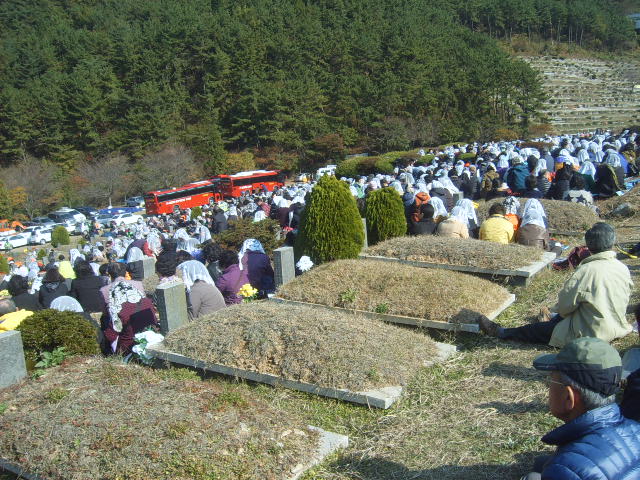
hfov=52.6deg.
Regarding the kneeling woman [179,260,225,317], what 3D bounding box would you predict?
[{"bbox_3d":[-1.143,0.510,6.350,0.460,0.630,0.430,5,13,41],"label":"kneeling woman"}]

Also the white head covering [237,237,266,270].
[{"bbox_3d":[-0.730,0.157,7.000,0.230,0.310,0.280,-12,13,-39],"label":"white head covering"}]

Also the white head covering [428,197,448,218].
[{"bbox_3d":[1.575,-0.432,8.600,0.250,0.300,0.250,-7,15,-19],"label":"white head covering"}]

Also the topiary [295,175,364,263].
[{"bbox_3d":[0.112,-0.247,7.600,0.820,1.070,0.820,-2,12,0],"label":"topiary"}]

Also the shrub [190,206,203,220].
[{"bbox_3d":[-6.298,-1.300,33.000,0.620,0.850,0.620,-4,14,-11],"label":"shrub"}]

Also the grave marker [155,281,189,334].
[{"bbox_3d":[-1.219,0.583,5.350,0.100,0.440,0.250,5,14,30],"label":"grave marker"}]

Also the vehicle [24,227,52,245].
[{"bbox_3d":[-32.838,-0.715,78.148,1.800,1.650,4.400,3,12,33],"label":"vehicle"}]

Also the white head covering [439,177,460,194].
[{"bbox_3d":[1.981,-0.849,9.900,0.280,0.300,0.280,-11,17,-34],"label":"white head covering"}]

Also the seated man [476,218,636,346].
[{"bbox_3d":[1.699,0.284,4.650,0.560,0.830,0.950,-13,13,-41],"label":"seated man"}]

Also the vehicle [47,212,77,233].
[{"bbox_3d":[-35.553,-2.201,89.000,4.600,1.600,1.850,-14,19,-41],"label":"vehicle"}]

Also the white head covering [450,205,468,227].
[{"bbox_3d":[1.811,-0.305,8.400,0.230,0.260,0.260,-2,12,0],"label":"white head covering"}]

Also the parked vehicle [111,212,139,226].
[{"bbox_3d":[-27.963,-2.978,94.000,4.500,1.470,1.800,-14,19,-41],"label":"parked vehicle"}]

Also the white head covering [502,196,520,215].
[{"bbox_3d":[2.427,-0.437,8.200,0.200,0.230,0.220,-7,10,-15],"label":"white head covering"}]

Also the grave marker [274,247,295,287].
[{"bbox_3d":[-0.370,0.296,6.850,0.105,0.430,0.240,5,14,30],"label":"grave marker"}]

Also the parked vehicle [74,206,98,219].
[{"bbox_3d":[-36.316,-4.172,100.000,4.500,1.600,1.850,1,12,15],"label":"parked vehicle"}]

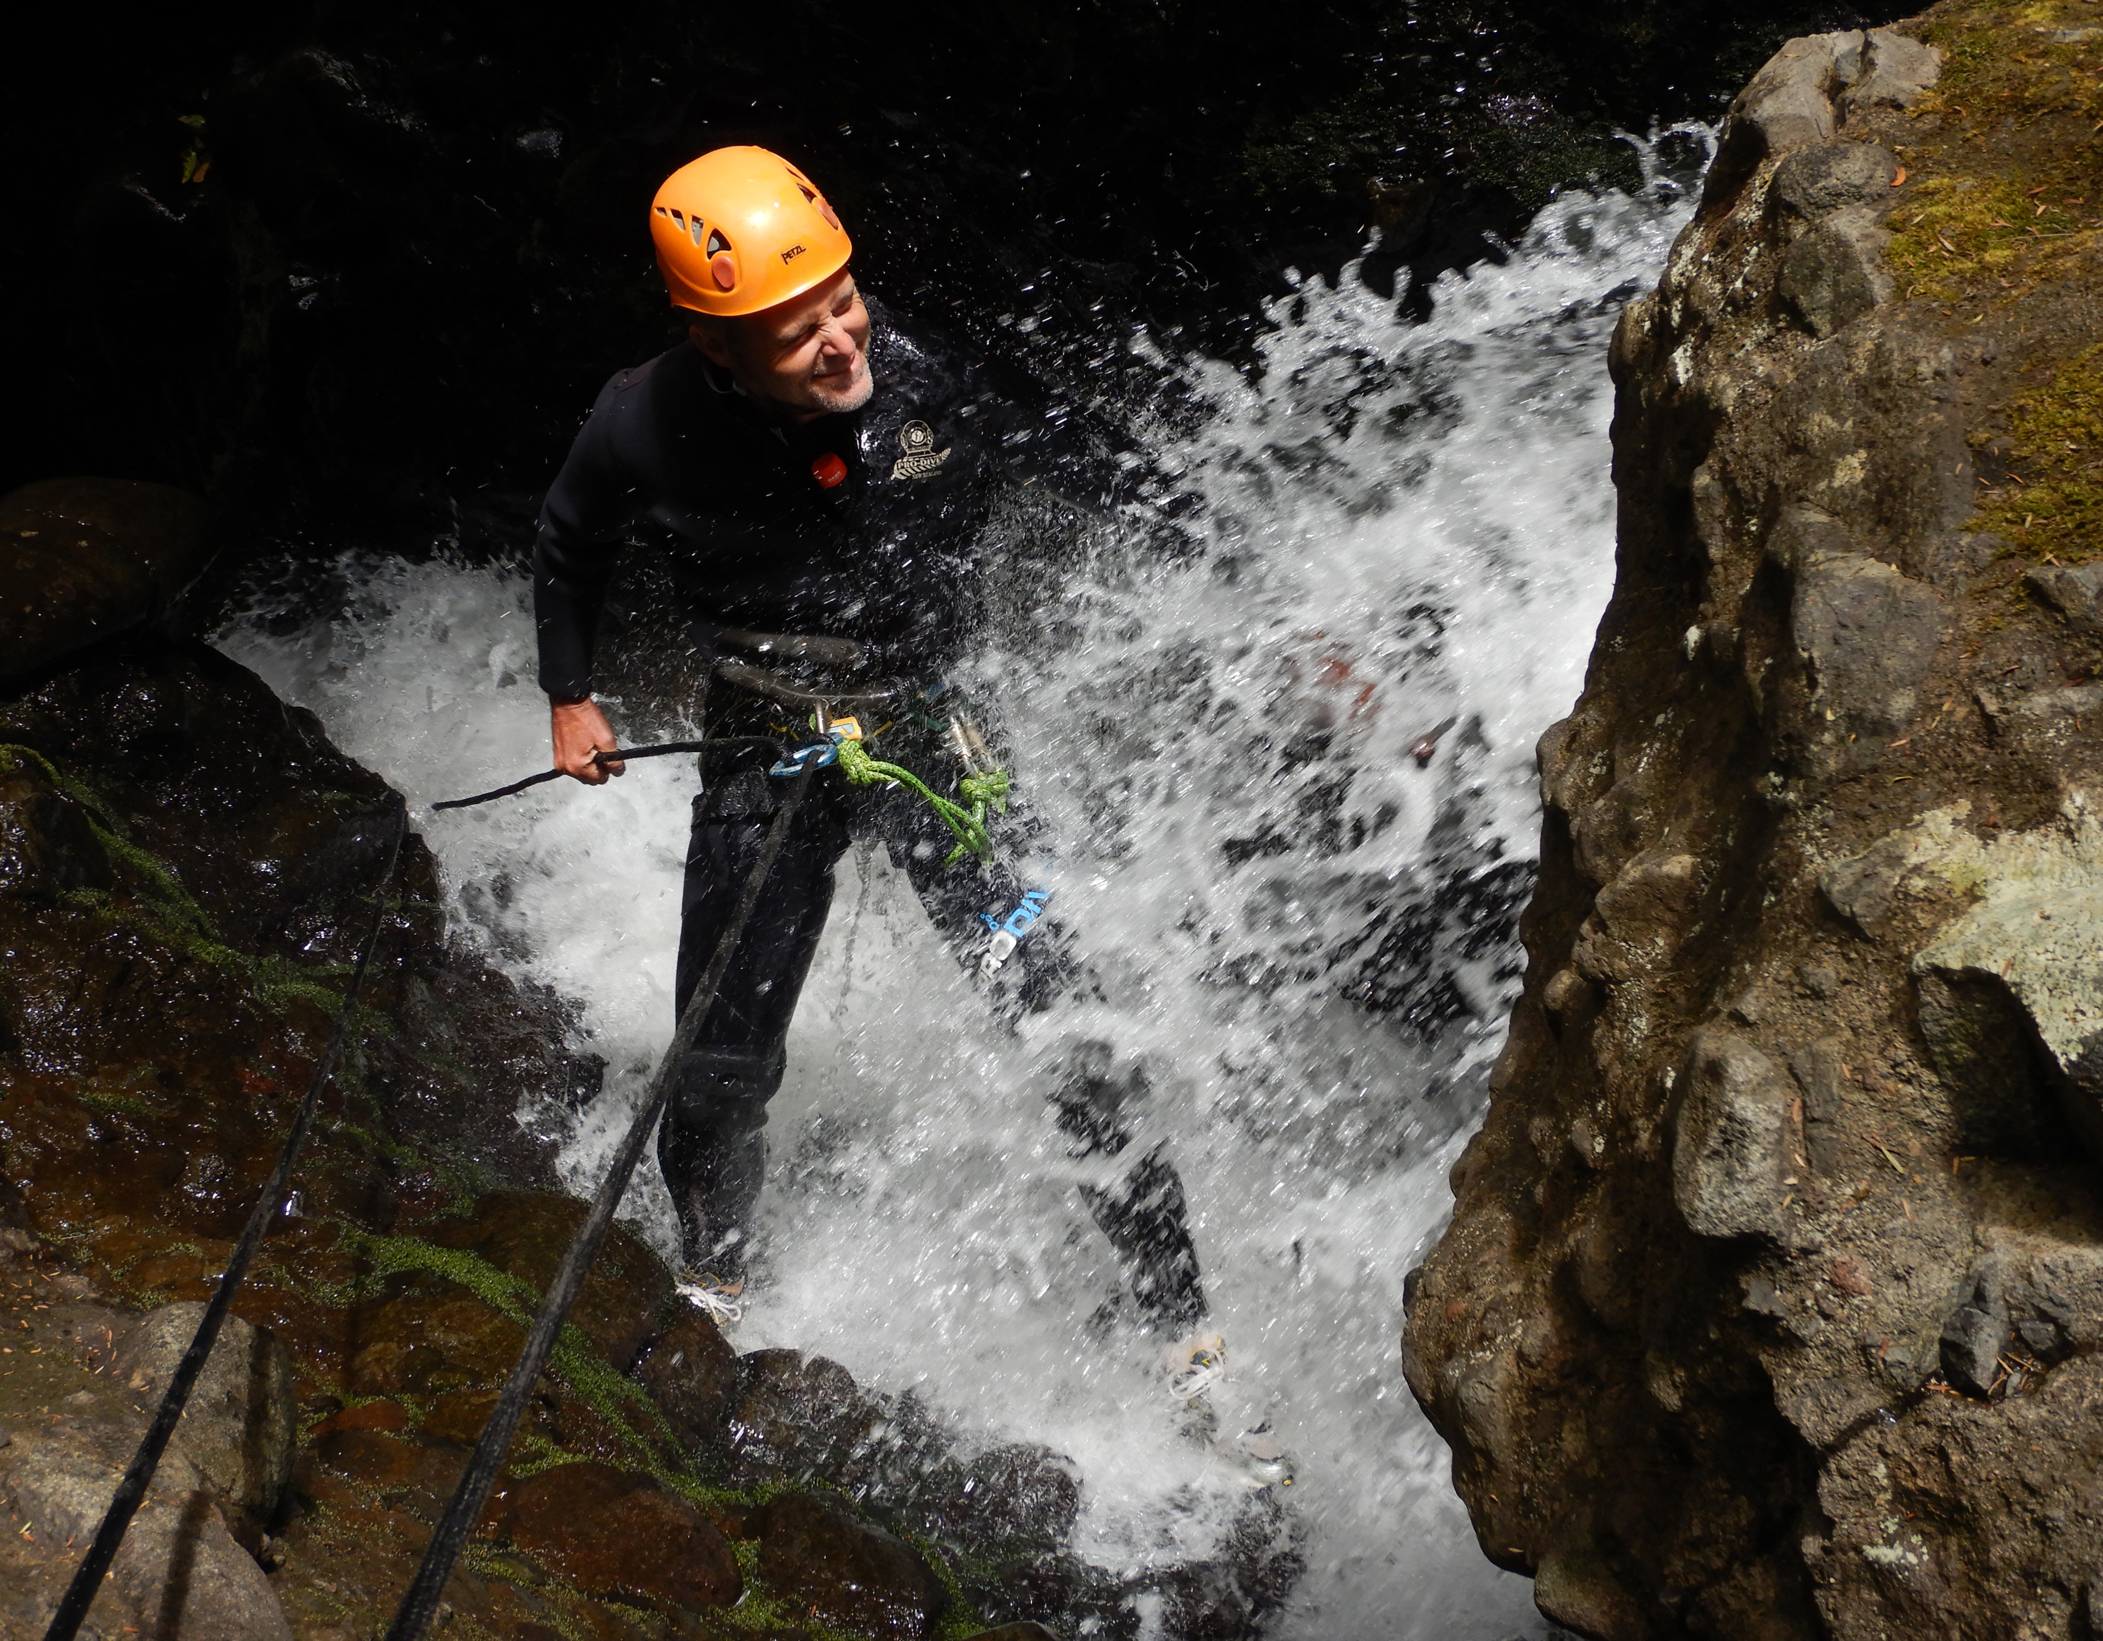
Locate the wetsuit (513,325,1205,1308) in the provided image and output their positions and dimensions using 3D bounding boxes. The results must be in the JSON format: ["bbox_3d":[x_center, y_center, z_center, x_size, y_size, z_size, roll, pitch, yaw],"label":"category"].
[{"bbox_3d":[-0.150,0.050,3.500,0.860,1.450,0.460,-14,33,-11],"label":"wetsuit"}]

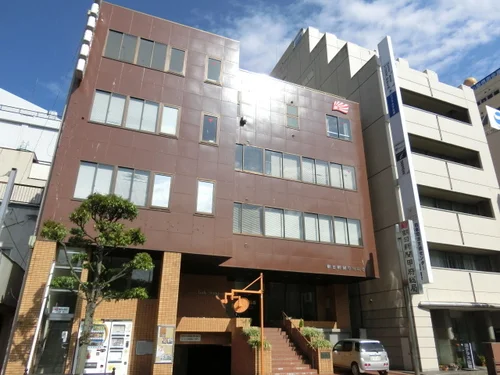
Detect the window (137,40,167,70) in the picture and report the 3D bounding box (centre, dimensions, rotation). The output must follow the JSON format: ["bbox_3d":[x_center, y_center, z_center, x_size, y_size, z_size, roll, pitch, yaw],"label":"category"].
[{"bbox_3d":[-4.546,-6.141,16.723,1.290,1.540,0.150,9,-23,-20],"label":"window"}]

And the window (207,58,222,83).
[{"bbox_3d":[-1.824,-6.007,18.513,0.801,1.558,0.200,9,-23,-18],"label":"window"}]

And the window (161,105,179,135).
[{"bbox_3d":[-3.535,-2.915,15.876,0.750,1.540,0.150,9,-23,-20],"label":"window"}]

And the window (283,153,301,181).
[{"bbox_3d":[2.304,-1.136,20.063,1.116,1.552,0.150,9,-23,-20],"label":"window"}]

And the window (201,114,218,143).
[{"bbox_3d":[-1.882,-2.801,17.208,0.801,1.573,0.200,9,-23,-18],"label":"window"}]

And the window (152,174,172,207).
[{"bbox_3d":[-3.746,0.154,15.309,0.831,1.573,0.200,9,-23,-18],"label":"window"}]

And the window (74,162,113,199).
[{"bbox_3d":[-5.940,-0.222,13.797,1.230,1.510,0.150,9,-23,-20],"label":"window"}]

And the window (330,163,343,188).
[{"bbox_3d":[5.274,-0.738,21.740,0.903,1.664,0.200,9,-23,-18],"label":"window"}]

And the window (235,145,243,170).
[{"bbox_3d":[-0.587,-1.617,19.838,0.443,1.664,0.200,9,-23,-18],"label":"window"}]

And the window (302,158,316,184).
[{"bbox_3d":[3.332,-0.956,20.425,0.863,1.552,0.150,9,-23,-20],"label":"window"}]

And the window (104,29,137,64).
[{"bbox_3d":[-6.116,-6.651,17.120,1.283,1.558,0.200,9,-23,-18],"label":"window"}]

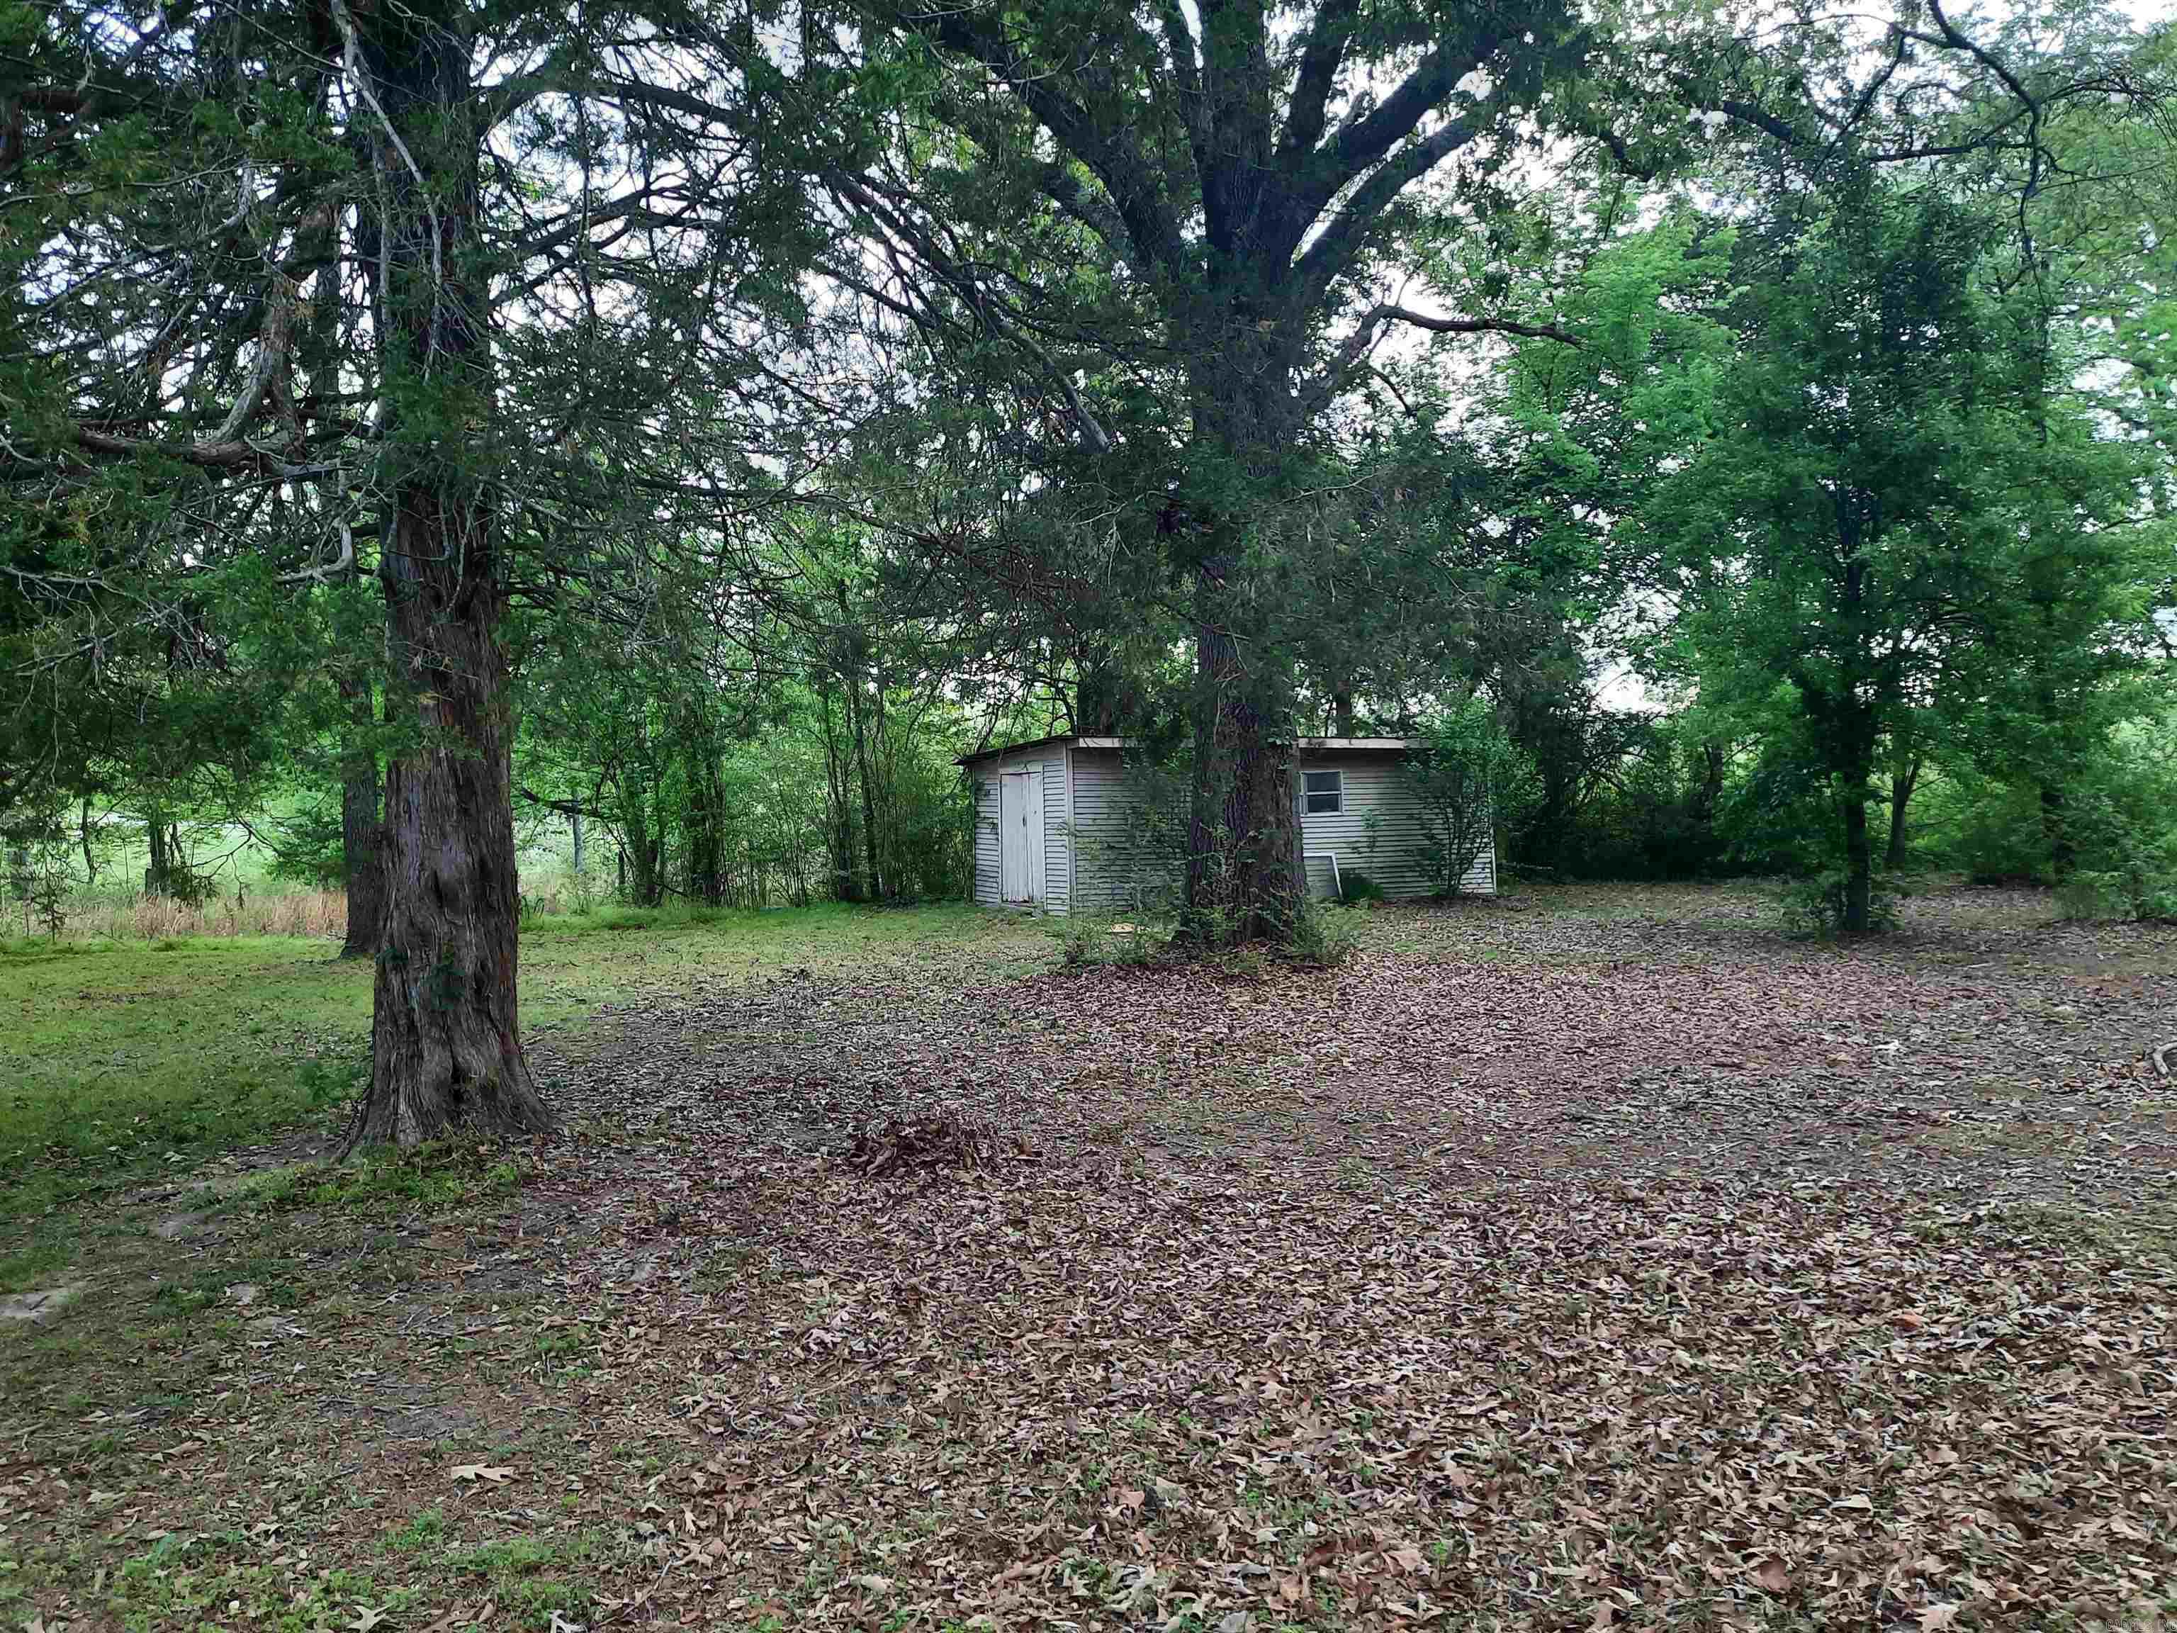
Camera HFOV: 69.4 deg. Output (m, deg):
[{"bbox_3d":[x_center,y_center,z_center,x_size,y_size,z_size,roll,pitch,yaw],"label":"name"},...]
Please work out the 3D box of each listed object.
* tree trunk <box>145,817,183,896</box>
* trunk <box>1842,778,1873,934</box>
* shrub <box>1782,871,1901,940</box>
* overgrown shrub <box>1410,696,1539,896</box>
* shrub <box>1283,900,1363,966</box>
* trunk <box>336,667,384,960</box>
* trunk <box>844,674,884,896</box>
[{"bbox_3d":[-14.993,0.662,25.500,0.561,1.293,0.500,-1,0,0],"label":"tree trunk"},{"bbox_3d":[8.752,0.474,17.900,0.367,1.737,0.360,-1,0,0],"label":"trunk"},{"bbox_3d":[8.511,0.992,17.800,1.377,0.755,1.200,-1,0,0],"label":"shrub"},{"bbox_3d":[6.213,-0.328,25.300,2.011,3.138,1.700,-1,0,0],"label":"overgrown shrub"},{"bbox_3d":[2.418,1.200,16.200,0.812,0.657,0.750,-1,0,0],"label":"shrub"},{"bbox_3d":[-8.074,-0.019,17.500,0.528,3.186,0.500,-1,0,0],"label":"trunk"},{"bbox_3d":[-3.784,-0.473,26.500,0.592,3.831,0.500,-1,0,0],"label":"trunk"}]

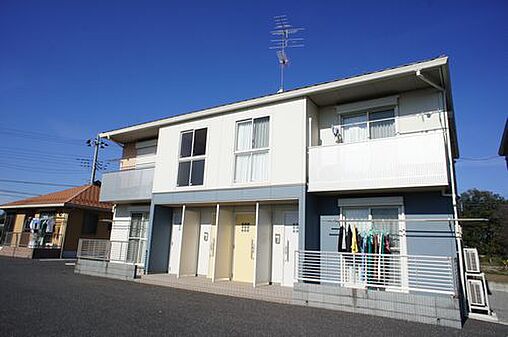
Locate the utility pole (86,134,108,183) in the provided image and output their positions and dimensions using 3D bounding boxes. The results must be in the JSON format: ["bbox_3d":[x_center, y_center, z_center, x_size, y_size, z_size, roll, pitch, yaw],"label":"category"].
[{"bbox_3d":[-14.452,2.048,29.948,1.800,10.369,0.700,8,-13,-25],"label":"utility pole"}]

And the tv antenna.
[{"bbox_3d":[1.699,-5.545,16.944,1.700,3.694,1.500,0,-13,10],"label":"tv antenna"}]

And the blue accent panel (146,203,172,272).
[{"bbox_3d":[-3.653,2.776,13.157,0.130,2.563,0.985,-6,-14,31],"label":"blue accent panel"}]

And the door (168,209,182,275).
[{"bbox_3d":[-2.890,2.933,13.247,0.885,2.344,0.070,-6,-14,31],"label":"door"}]

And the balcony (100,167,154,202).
[{"bbox_3d":[-4.619,0.735,13.264,3.120,1.160,0.980,-6,-14,33],"label":"balcony"}]

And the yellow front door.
[{"bbox_3d":[-0.204,2.460,10.515,0.850,2.096,0.070,-6,-14,33],"label":"yellow front door"}]

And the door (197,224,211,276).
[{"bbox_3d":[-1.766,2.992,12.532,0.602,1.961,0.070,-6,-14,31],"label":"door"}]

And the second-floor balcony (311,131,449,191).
[{"bbox_3d":[3.461,-0.015,9.691,3.621,1.368,1.021,-6,-14,31],"label":"second-floor balcony"}]

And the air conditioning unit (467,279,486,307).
[{"bbox_3d":[5.459,3.001,8.273,0.280,0.570,0.770,-6,-14,33],"label":"air conditioning unit"}]

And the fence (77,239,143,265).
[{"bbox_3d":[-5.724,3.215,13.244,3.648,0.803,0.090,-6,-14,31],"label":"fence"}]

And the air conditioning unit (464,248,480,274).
[{"bbox_3d":[5.708,2.390,8.865,0.290,0.560,0.780,-6,-14,31],"label":"air conditioning unit"}]

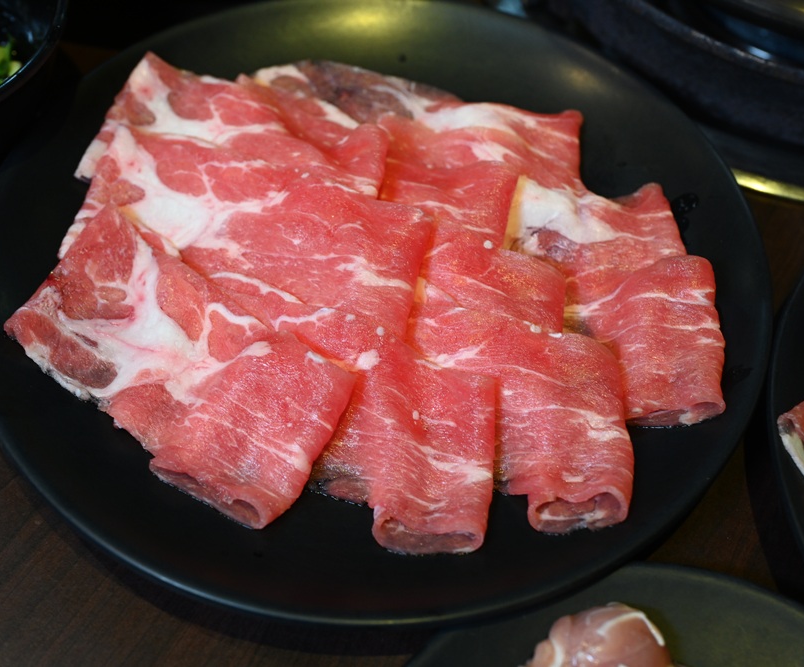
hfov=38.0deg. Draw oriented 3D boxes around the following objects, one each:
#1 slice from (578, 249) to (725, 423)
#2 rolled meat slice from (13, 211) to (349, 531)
[{"bbox_3d":[0.075,0.000,0.370,0.052,0.018,0.059,2,52,0],"label":"slice"},{"bbox_3d":[-0.069,0.004,0.360,0.116,0.020,0.054,33,58,21],"label":"rolled meat slice"}]

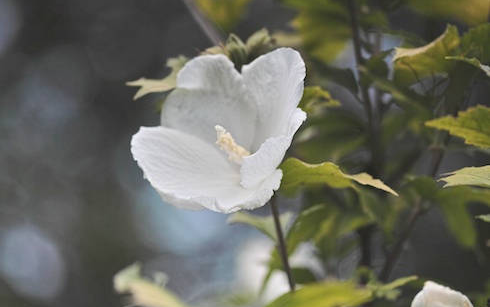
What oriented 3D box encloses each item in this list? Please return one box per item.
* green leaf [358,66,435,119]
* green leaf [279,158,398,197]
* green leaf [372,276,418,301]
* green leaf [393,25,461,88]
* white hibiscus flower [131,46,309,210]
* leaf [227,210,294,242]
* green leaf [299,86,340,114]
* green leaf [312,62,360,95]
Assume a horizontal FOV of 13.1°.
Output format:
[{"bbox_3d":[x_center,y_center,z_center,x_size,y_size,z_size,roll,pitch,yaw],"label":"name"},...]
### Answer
[{"bbox_3d":[0.077,-0.031,1.090,0.045,0.016,0.024,35,0,0],"label":"green leaf"},{"bbox_3d":[0.044,0.012,1.030,0.060,0.019,0.030,9,8,6],"label":"green leaf"},{"bbox_3d":[0.072,0.065,1.030,0.022,0.011,0.015,-17,0,0],"label":"green leaf"},{"bbox_3d":[0.089,-0.048,1.050,0.035,0.028,0.026,-6,18,-20],"label":"green leaf"},{"bbox_3d":[-0.012,-0.010,1.000,0.078,0.076,0.055,-32,-36,14],"label":"white hibiscus flower"},{"bbox_3d":[0.008,0.036,1.060,0.034,0.016,0.024,-1,6,-10],"label":"leaf"},{"bbox_3d":[0.036,-0.026,1.050,0.025,0.015,0.020,1,6,7],"label":"green leaf"},{"bbox_3d":[0.047,-0.038,1.100,0.028,0.016,0.022,17,0,0],"label":"green leaf"}]

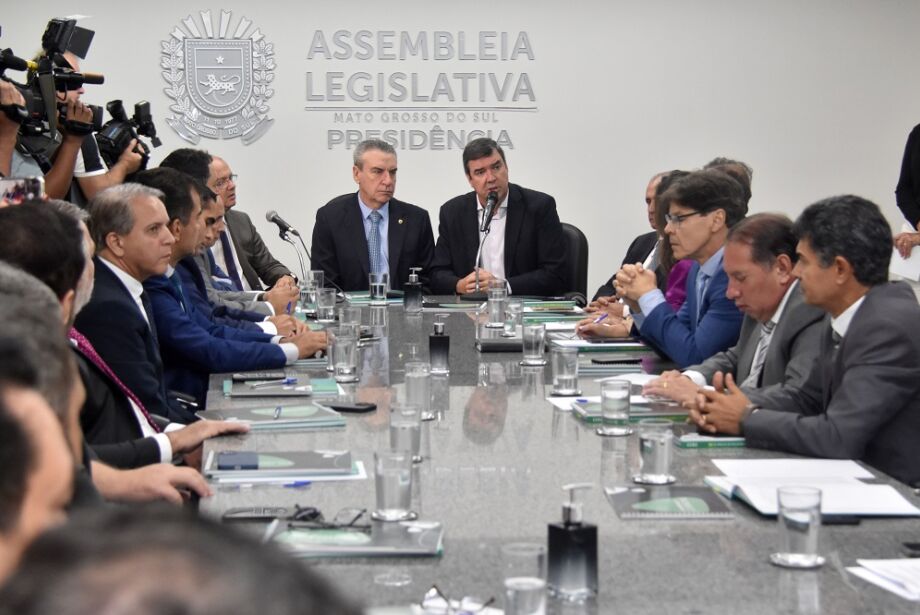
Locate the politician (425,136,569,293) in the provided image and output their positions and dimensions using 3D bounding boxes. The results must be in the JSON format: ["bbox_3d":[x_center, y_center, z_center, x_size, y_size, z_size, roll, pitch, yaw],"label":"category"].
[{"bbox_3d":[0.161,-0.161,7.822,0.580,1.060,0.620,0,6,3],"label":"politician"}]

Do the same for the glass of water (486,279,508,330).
[{"bbox_3d":[0.122,-0.004,6.229,0.076,0.128,0.076,-1,6,-6],"label":"glass of water"}]

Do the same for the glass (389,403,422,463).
[{"bbox_3d":[-0.115,0.258,4.029,0.079,0.119,0.079,0,6,0],"label":"glass"}]

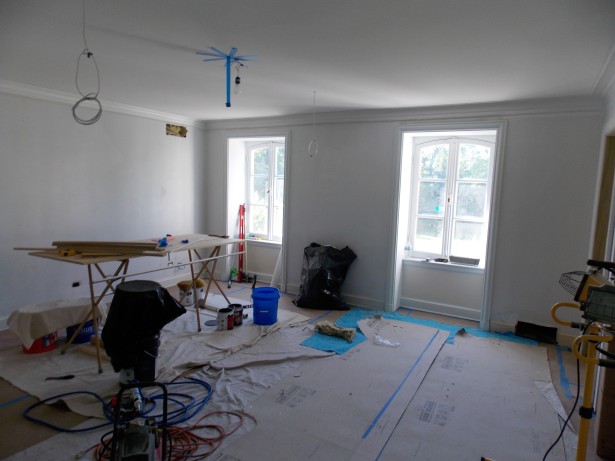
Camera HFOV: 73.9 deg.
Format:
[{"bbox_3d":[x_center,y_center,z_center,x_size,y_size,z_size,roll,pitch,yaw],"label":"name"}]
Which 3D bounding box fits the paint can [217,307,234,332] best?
[{"bbox_3d":[-0.877,0.954,4.388,0.172,0.190,0.172,2,7,0],"label":"paint can"}]

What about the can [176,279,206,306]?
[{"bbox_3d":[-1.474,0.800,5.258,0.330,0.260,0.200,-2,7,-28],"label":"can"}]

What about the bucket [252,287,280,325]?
[{"bbox_3d":[-0.470,0.851,4.623,0.302,0.365,0.302,2,7,0],"label":"bucket"}]

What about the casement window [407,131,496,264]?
[{"bbox_3d":[1.776,-0.371,5.082,1.002,1.570,0.120,5,7,29],"label":"casement window"}]

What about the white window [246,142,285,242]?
[{"bbox_3d":[-0.544,-0.590,6.357,0.997,1.570,0.120,5,7,29],"label":"white window"}]

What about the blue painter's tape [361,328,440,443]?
[{"bbox_3d":[0.902,1.200,3.532,0.028,0.004,2.242,5,8,29],"label":"blue painter's tape"}]

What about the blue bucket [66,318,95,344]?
[{"bbox_3d":[-2.191,0.871,3.970,0.300,0.370,0.300,2,7,0],"label":"blue bucket"}]

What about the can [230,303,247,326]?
[{"bbox_3d":[-0.799,0.939,4.534,0.172,0.190,0.172,5,7,29],"label":"can"}]

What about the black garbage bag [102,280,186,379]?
[{"bbox_3d":[-1.251,0.781,3.204,0.600,0.750,0.430,-1,7,-22],"label":"black garbage bag"}]

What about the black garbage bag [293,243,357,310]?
[{"bbox_3d":[0.238,0.590,5.241,0.700,0.790,0.460,5,7,29],"label":"black garbage bag"}]

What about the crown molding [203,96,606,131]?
[{"bbox_3d":[0.594,-1.406,5.058,5.055,0.130,0.115,5,7,29],"label":"crown molding"}]

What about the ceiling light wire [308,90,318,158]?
[{"bbox_3d":[0.064,-1.047,4.063,0.100,0.640,0.060,2,7,0],"label":"ceiling light wire"}]

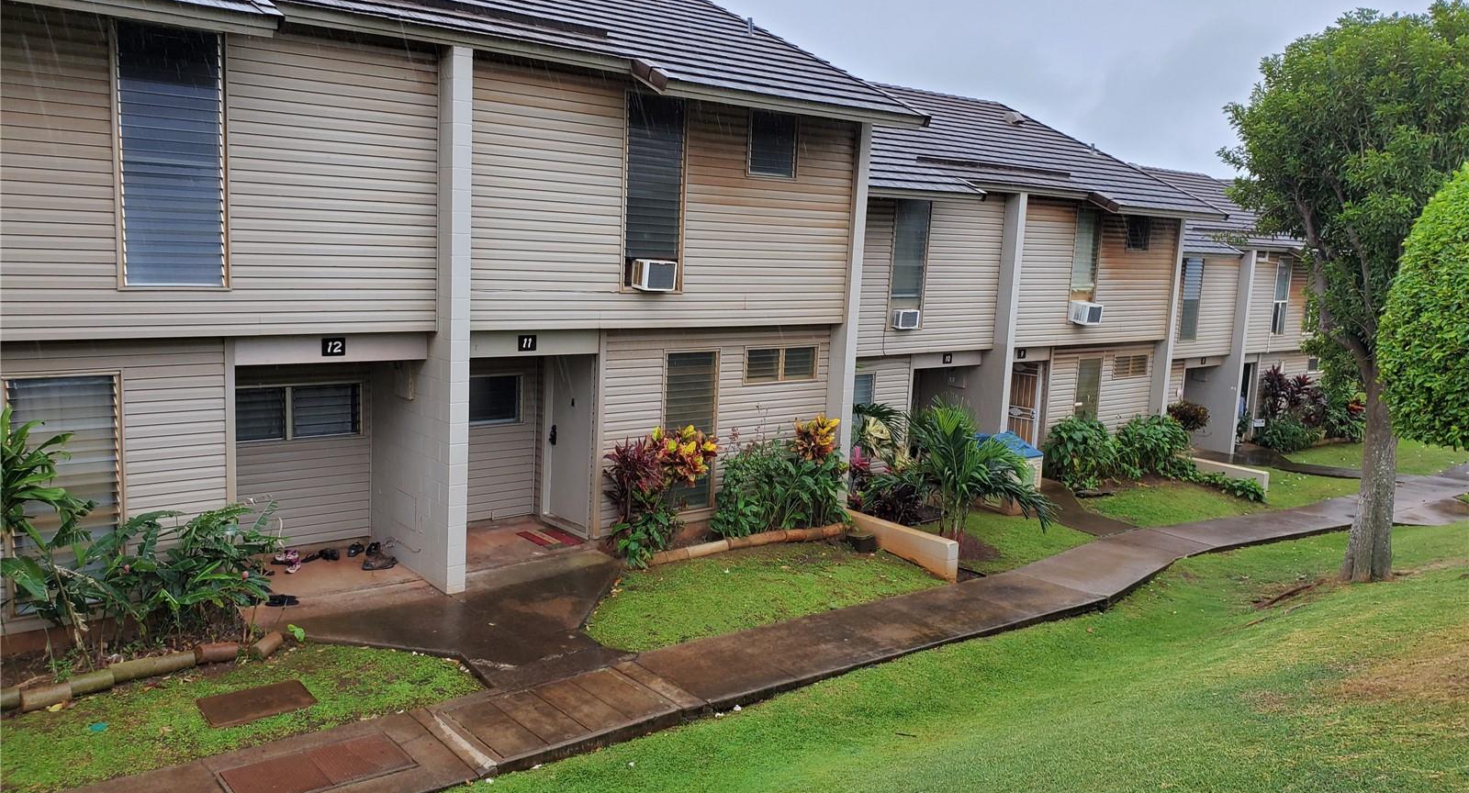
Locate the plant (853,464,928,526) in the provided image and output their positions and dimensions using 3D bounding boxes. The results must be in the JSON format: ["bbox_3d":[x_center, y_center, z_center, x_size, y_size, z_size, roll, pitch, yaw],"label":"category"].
[{"bbox_3d":[2.246,1.462,15.896,1.050,0.900,0.950,-4,11,-39],"label":"plant"}]

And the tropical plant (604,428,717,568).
[{"bbox_3d":[-0.812,1.095,12.668,1.350,1.520,0.950,-4,11,-39],"label":"tropical plant"}]

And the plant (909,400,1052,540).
[{"bbox_3d":[3.368,1.040,15.232,1.800,2.000,1.700,-4,11,-39],"label":"plant"}]

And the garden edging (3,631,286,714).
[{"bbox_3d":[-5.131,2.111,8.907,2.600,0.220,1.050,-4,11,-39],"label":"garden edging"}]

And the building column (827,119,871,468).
[{"bbox_3d":[1.452,-0.904,14.534,0.200,5.200,0.300,-4,11,-39],"label":"building column"}]

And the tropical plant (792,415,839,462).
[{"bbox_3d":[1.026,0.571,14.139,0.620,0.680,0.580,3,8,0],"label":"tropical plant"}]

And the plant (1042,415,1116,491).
[{"bbox_3d":[6.452,1.034,20.696,1.400,1.350,1.200,-4,11,-39],"label":"plant"}]

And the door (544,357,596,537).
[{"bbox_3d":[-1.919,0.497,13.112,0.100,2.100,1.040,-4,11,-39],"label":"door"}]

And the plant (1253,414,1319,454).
[{"bbox_3d":[14.678,0.983,29.318,1.700,0.880,1.300,-4,11,-39],"label":"plant"}]

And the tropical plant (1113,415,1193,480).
[{"bbox_3d":[8.443,0.986,22.291,1.550,1.200,1.300,-4,11,-39],"label":"tropical plant"}]

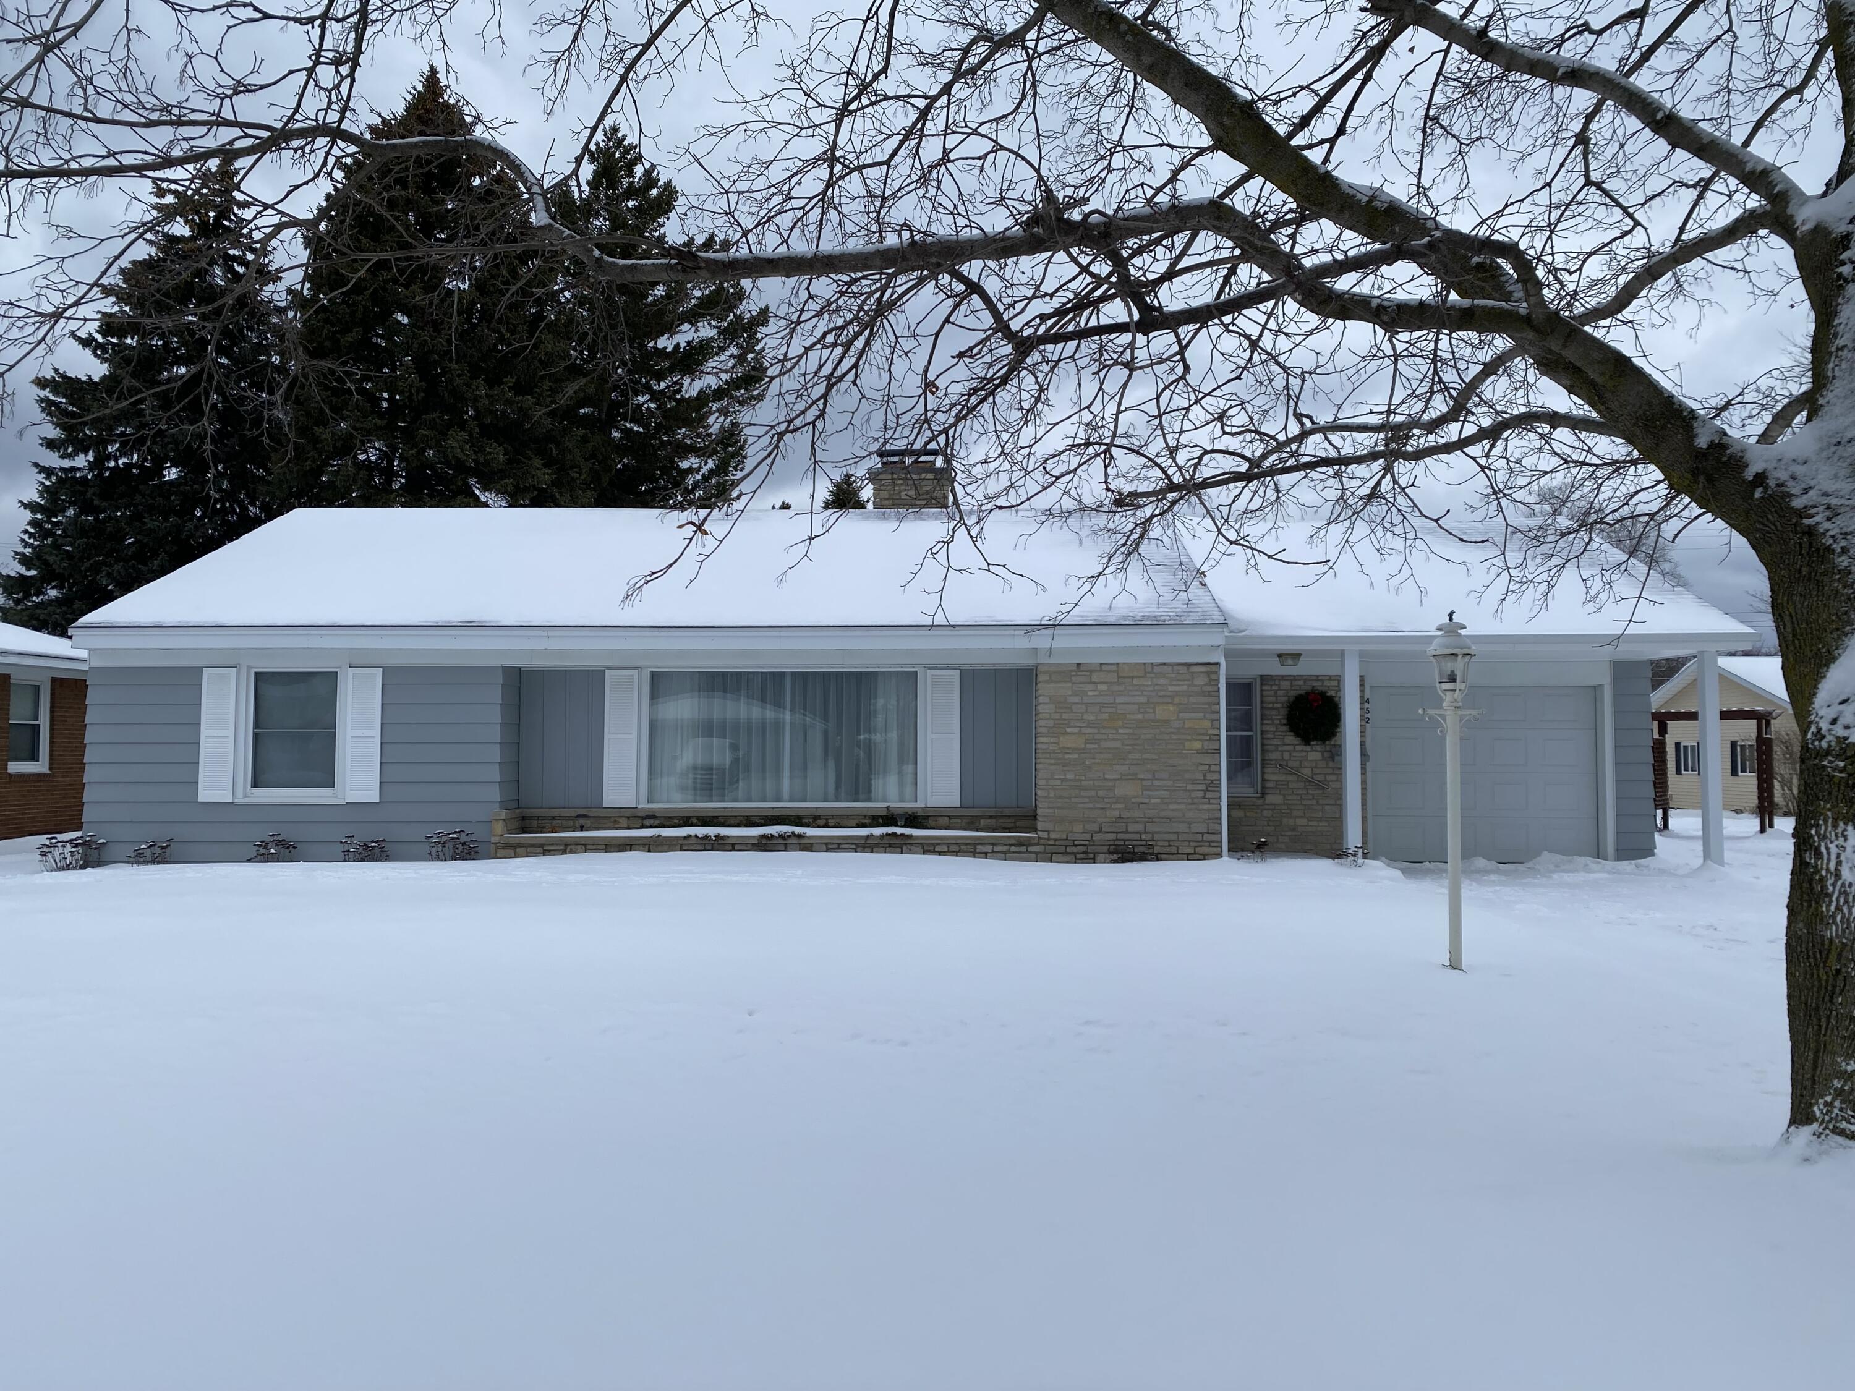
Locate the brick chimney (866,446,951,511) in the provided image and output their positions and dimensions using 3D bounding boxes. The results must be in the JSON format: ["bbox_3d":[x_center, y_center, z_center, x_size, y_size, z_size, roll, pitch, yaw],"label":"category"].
[{"bbox_3d":[-0.249,-2.982,19.947,1.200,1.123,0.800,0,-3,1],"label":"brick chimney"}]

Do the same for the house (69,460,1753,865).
[{"bbox_3d":[-0.018,-0.439,19.046,17.530,5.030,9.620,0,-3,1],"label":"house"}]

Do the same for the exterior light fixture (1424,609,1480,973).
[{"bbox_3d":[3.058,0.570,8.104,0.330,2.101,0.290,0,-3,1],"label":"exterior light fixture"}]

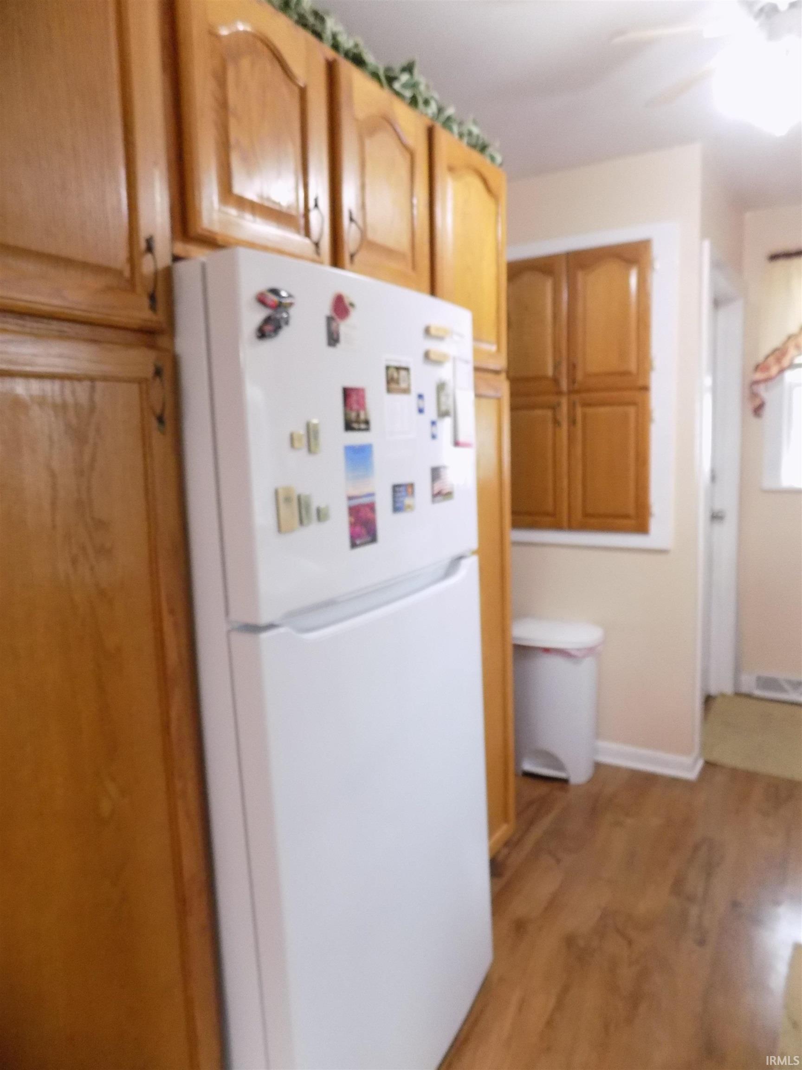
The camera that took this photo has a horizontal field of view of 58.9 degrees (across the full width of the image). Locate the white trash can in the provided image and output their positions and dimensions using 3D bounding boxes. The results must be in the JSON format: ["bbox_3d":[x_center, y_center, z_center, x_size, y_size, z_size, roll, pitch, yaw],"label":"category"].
[{"bbox_3d":[0.643,0.684,2.987,0.390,0.610,0.275,3,10,32],"label":"white trash can"}]

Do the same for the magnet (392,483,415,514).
[{"bbox_3d":[0.008,-0.070,1.361,0.006,0.056,0.076,3,10,33],"label":"magnet"}]

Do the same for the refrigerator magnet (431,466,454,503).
[{"bbox_3d":[0.091,-0.108,1.498,0.006,0.076,0.097,2,9,28],"label":"refrigerator magnet"}]

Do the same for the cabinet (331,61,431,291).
[{"bbox_3d":[-0.035,-0.780,1.608,0.020,0.420,0.360,3,10,32],"label":"cabinet"}]

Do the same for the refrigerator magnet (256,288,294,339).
[{"bbox_3d":[-0.187,-0.332,1.069,0.016,0.075,0.069,4,11,41],"label":"refrigerator magnet"}]

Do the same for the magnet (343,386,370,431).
[{"bbox_3d":[-0.075,-0.217,1.228,0.006,0.075,0.063,3,10,36],"label":"magnet"}]

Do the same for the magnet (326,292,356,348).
[{"bbox_3d":[-0.098,-0.356,1.183,0.009,0.088,0.072,4,10,37],"label":"magnet"}]

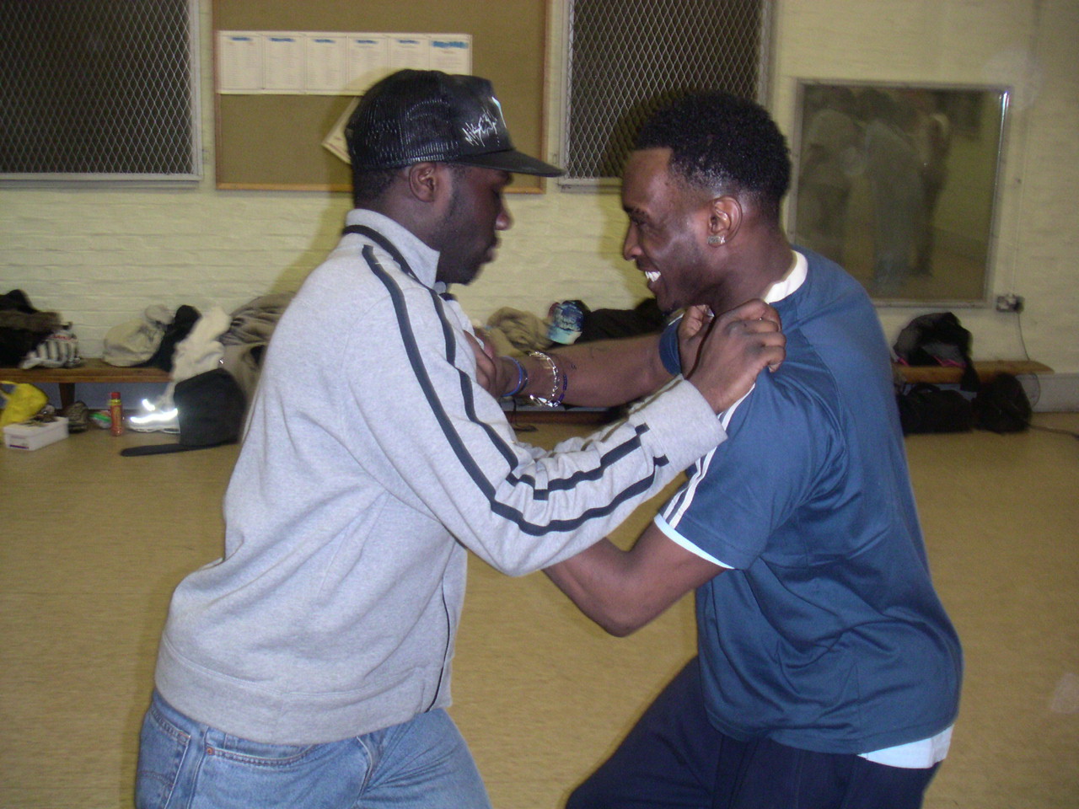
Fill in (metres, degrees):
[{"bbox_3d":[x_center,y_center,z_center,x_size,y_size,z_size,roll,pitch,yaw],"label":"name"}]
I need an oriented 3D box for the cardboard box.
[{"bbox_3d":[-2.236,0.125,5.565,0.150,0.092,0.285,4,12,13],"label":"cardboard box"}]

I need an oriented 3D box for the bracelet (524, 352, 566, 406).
[{"bbox_3d":[0.006,-0.033,1.580,0.013,0.069,0.069,-15,19,-37],"label":"bracelet"}]

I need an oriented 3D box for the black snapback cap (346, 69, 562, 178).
[{"bbox_3d":[-0.105,-0.344,1.530,0.265,0.128,0.172,2,12,5],"label":"black snapback cap"}]

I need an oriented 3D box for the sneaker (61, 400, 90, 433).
[{"bbox_3d":[-2.172,0.046,5.886,0.105,0.120,0.280,-2,12,-14],"label":"sneaker"}]

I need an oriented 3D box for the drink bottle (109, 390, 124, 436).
[{"bbox_3d":[-1.940,0.040,5.727,0.058,0.202,0.058,1,12,0],"label":"drink bottle"}]

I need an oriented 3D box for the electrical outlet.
[{"bbox_3d":[2.437,-0.522,6.459,0.144,0.087,0.045,0,12,-4],"label":"electrical outlet"}]

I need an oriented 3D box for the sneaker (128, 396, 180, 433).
[{"bbox_3d":[-1.774,0.052,5.845,0.285,0.140,0.110,2,12,7],"label":"sneaker"}]

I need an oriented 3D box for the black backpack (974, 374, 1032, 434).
[{"bbox_3d":[2.295,-0.020,6.230,0.270,0.280,0.210,0,12,-4],"label":"black backpack"}]

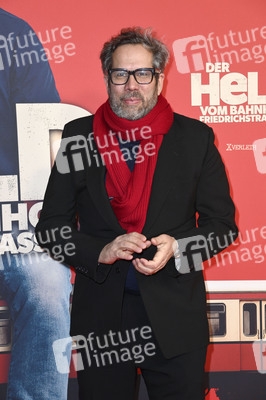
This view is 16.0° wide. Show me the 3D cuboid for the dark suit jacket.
[{"bbox_3d":[0.019,0.106,2.900,0.610,0.757,0.360,-1,8,8],"label":"dark suit jacket"}]

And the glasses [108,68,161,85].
[{"bbox_3d":[0.006,-0.376,2.920,0.147,0.050,0.145,0,5,8],"label":"glasses"}]

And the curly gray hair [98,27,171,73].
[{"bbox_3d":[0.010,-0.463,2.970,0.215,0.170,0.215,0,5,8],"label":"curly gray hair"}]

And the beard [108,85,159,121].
[{"bbox_3d":[0.003,-0.300,2.895,0.150,0.112,0.105,0,5,8],"label":"beard"}]

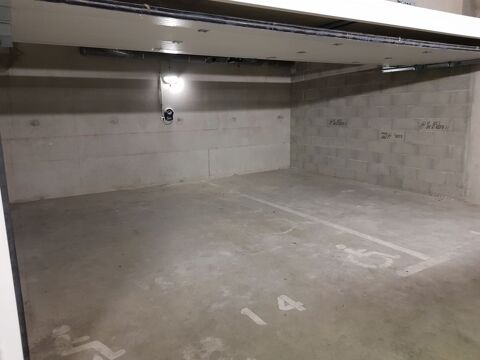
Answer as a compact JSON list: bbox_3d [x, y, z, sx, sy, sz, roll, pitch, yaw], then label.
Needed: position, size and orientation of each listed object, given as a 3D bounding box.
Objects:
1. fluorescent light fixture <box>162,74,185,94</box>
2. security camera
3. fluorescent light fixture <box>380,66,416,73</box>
[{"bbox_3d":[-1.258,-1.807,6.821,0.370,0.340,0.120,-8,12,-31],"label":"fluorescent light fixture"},{"bbox_3d":[-1.360,-1.208,6.858,0.190,0.280,0.120,-8,12,-31],"label":"security camera"},{"bbox_3d":[2.621,-1.827,5.962,0.100,0.070,0.620,-8,12,-31],"label":"fluorescent light fixture"}]

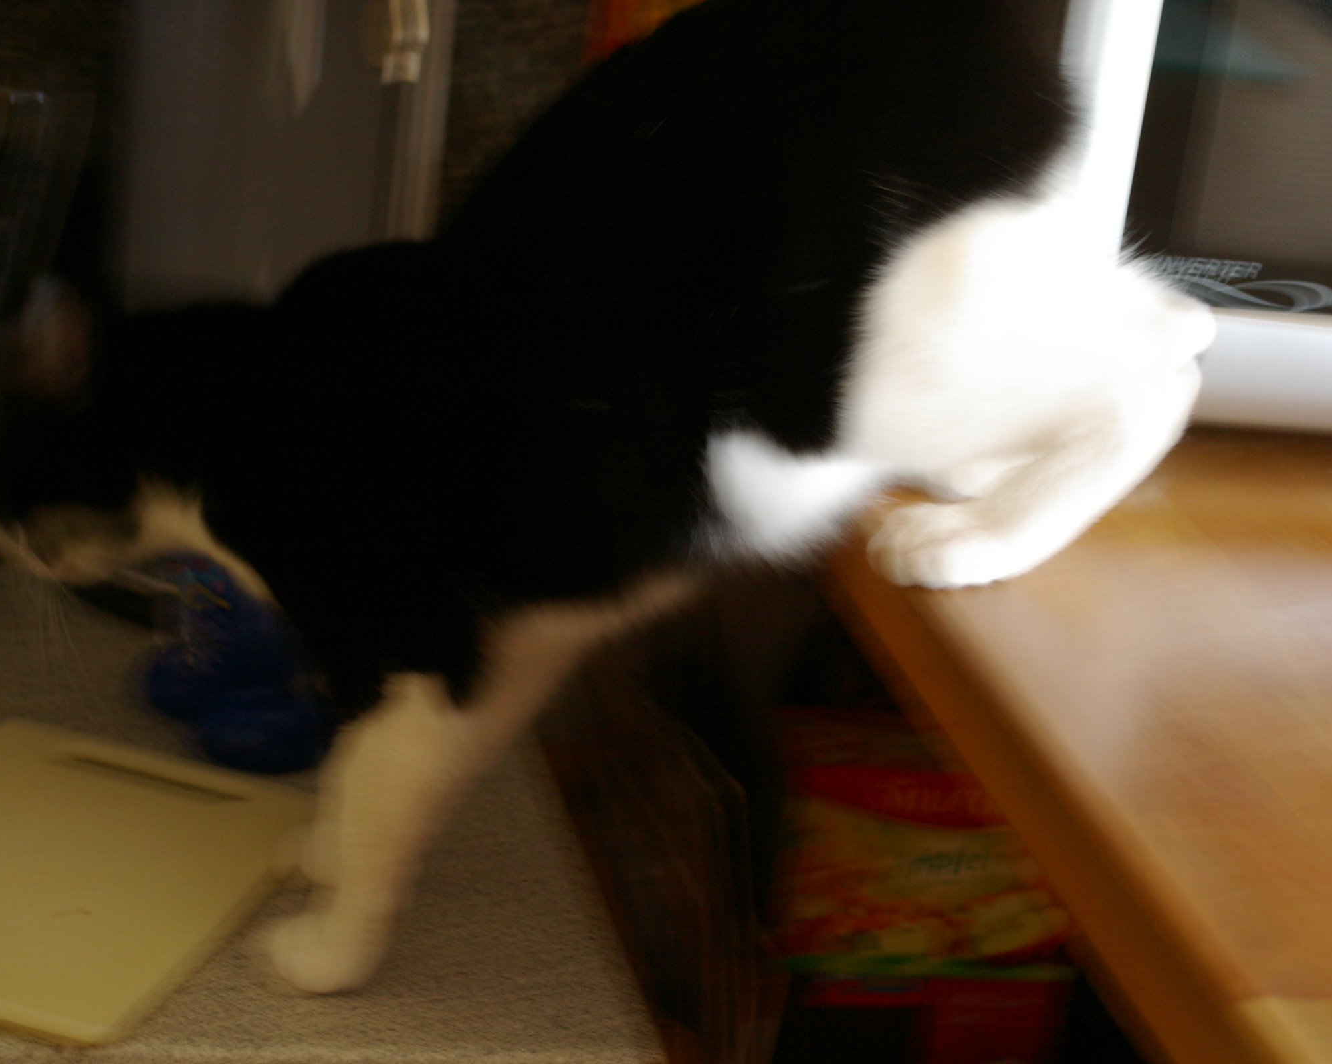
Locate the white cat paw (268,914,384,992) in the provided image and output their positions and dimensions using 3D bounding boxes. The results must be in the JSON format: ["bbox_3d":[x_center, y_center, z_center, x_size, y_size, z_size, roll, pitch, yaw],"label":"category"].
[{"bbox_3d":[-0.124,0.153,1.320,0.043,0.029,0.033,-5,26,-26],"label":"white cat paw"}]

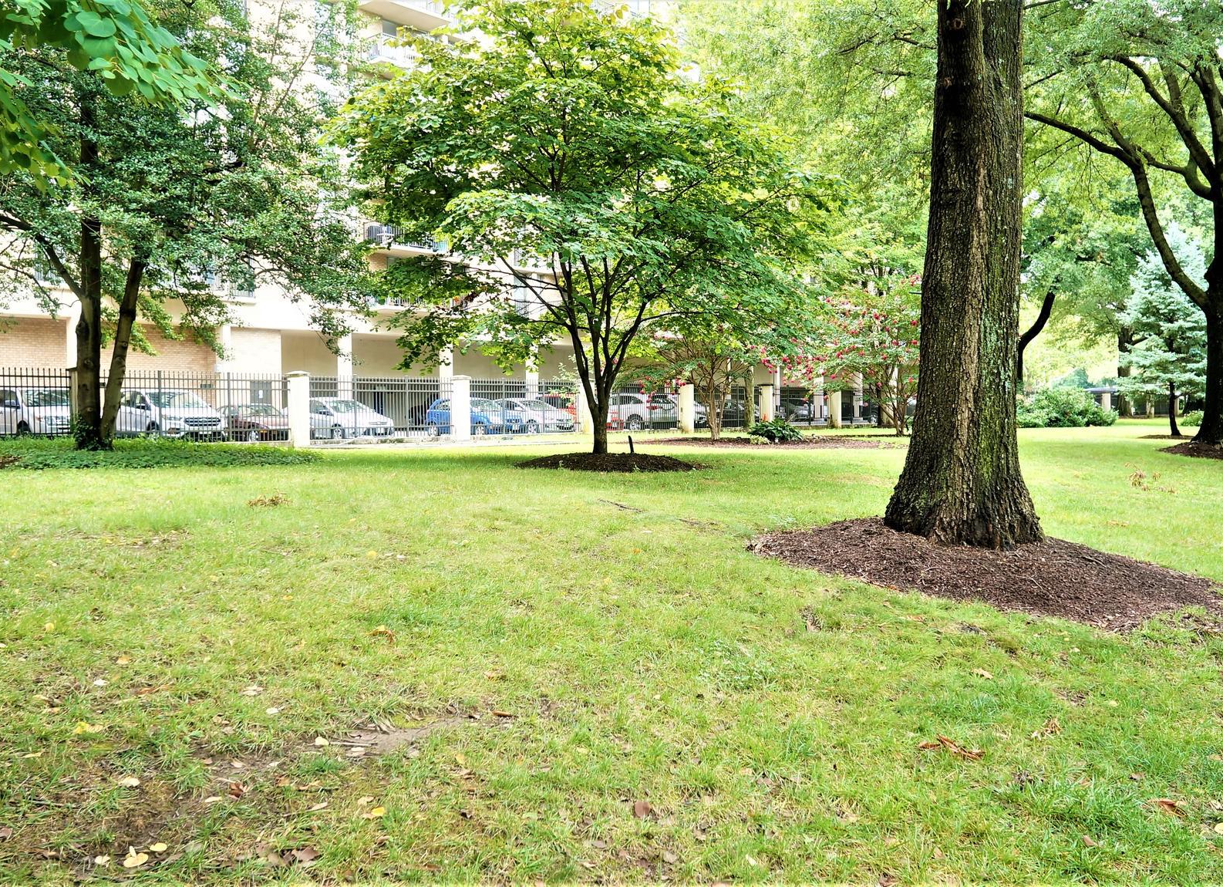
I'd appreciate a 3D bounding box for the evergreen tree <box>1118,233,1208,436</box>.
[{"bbox_3d":[22.052,-4.266,39.500,4.100,7.900,4.100,1,3,29],"label":"evergreen tree"}]

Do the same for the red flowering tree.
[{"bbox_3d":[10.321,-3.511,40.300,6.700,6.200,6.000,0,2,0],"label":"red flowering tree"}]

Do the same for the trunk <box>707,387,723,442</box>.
[{"bbox_3d":[3.591,-1.025,34.800,0.500,1.800,0.450,0,2,0],"label":"trunk"}]

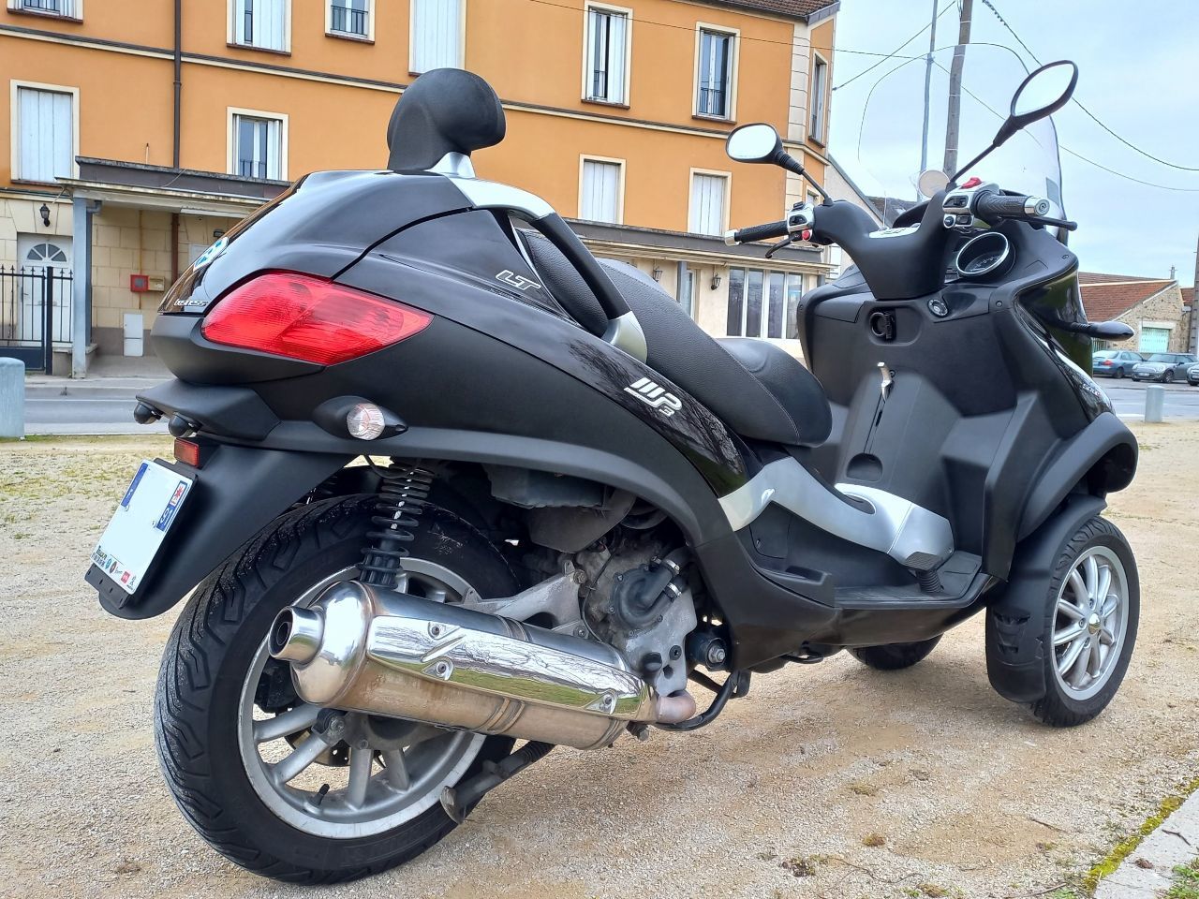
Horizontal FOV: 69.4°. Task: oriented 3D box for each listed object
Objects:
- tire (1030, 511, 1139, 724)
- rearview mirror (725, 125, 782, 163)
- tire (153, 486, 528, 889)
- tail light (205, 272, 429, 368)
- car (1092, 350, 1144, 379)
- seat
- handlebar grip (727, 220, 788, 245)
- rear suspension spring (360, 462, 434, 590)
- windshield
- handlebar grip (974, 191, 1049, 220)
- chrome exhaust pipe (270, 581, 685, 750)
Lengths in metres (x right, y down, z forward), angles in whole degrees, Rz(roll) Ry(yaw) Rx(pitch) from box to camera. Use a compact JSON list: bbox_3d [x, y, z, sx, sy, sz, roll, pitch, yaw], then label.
[{"bbox_3d":[1.066,0.379,1.943,0.473,0.473,0.120,0,5,-35],"label":"tire"},{"bbox_3d":[0.370,-0.717,2.033,0.050,0.095,0.155,-1,6,-43],"label":"rearview mirror"},{"bbox_3d":[-0.326,0.331,1.217,0.540,0.540,0.140,0,6,-37],"label":"tire"},{"bbox_3d":[-0.322,-0.150,0.989,0.130,0.108,0.245,7,6,45],"label":"tail light"},{"bbox_3d":[26.400,-4.220,43.700,4.300,1.430,1.720,1,4,-25],"label":"car"},{"bbox_3d":[0.128,-0.165,1.497,0.780,0.320,0.360,0,6,-37],"label":"seat"},{"bbox_3d":[0.368,-0.504,2.025,0.161,0.040,0.040,-7,-2,35],"label":"handlebar grip"},{"bbox_3d":[-0.256,0.094,1.085,0.062,0.187,0.062,19,-6,-37],"label":"rear suspension spring"},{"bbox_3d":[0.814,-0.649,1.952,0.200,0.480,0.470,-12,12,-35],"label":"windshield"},{"bbox_3d":[0.723,-0.429,1.522,0.040,0.040,0.157,1,18,-25],"label":"handlebar grip"},{"bbox_3d":[-0.110,0.303,1.138,0.655,0.150,0.150,23,-9,-38],"label":"chrome exhaust pipe"}]

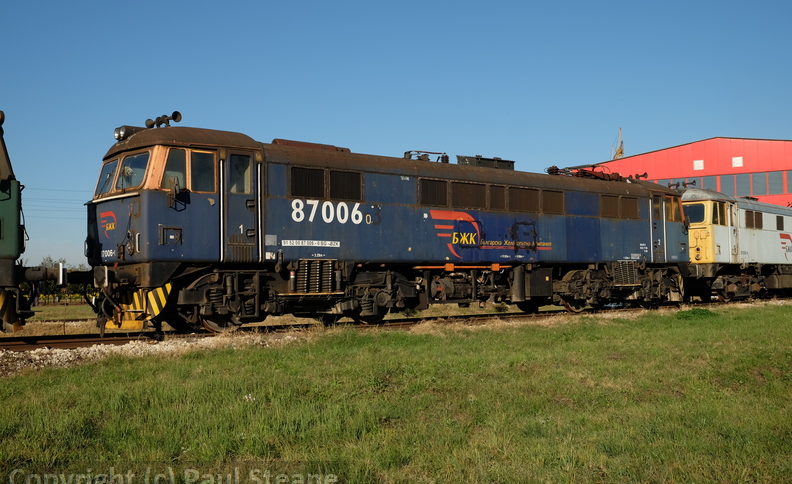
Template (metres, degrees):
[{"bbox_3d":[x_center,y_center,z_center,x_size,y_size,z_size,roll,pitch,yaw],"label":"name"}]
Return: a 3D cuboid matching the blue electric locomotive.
[{"bbox_3d":[1.486,-0.213,18.757,17.600,3.980,2.680,1,-4,-41],"label":"blue electric locomotive"}]

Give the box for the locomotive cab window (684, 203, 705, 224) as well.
[{"bbox_3d":[9.229,-0.859,24.725,0.950,0.640,0.080,-5,-18,44],"label":"locomotive cab window"}]

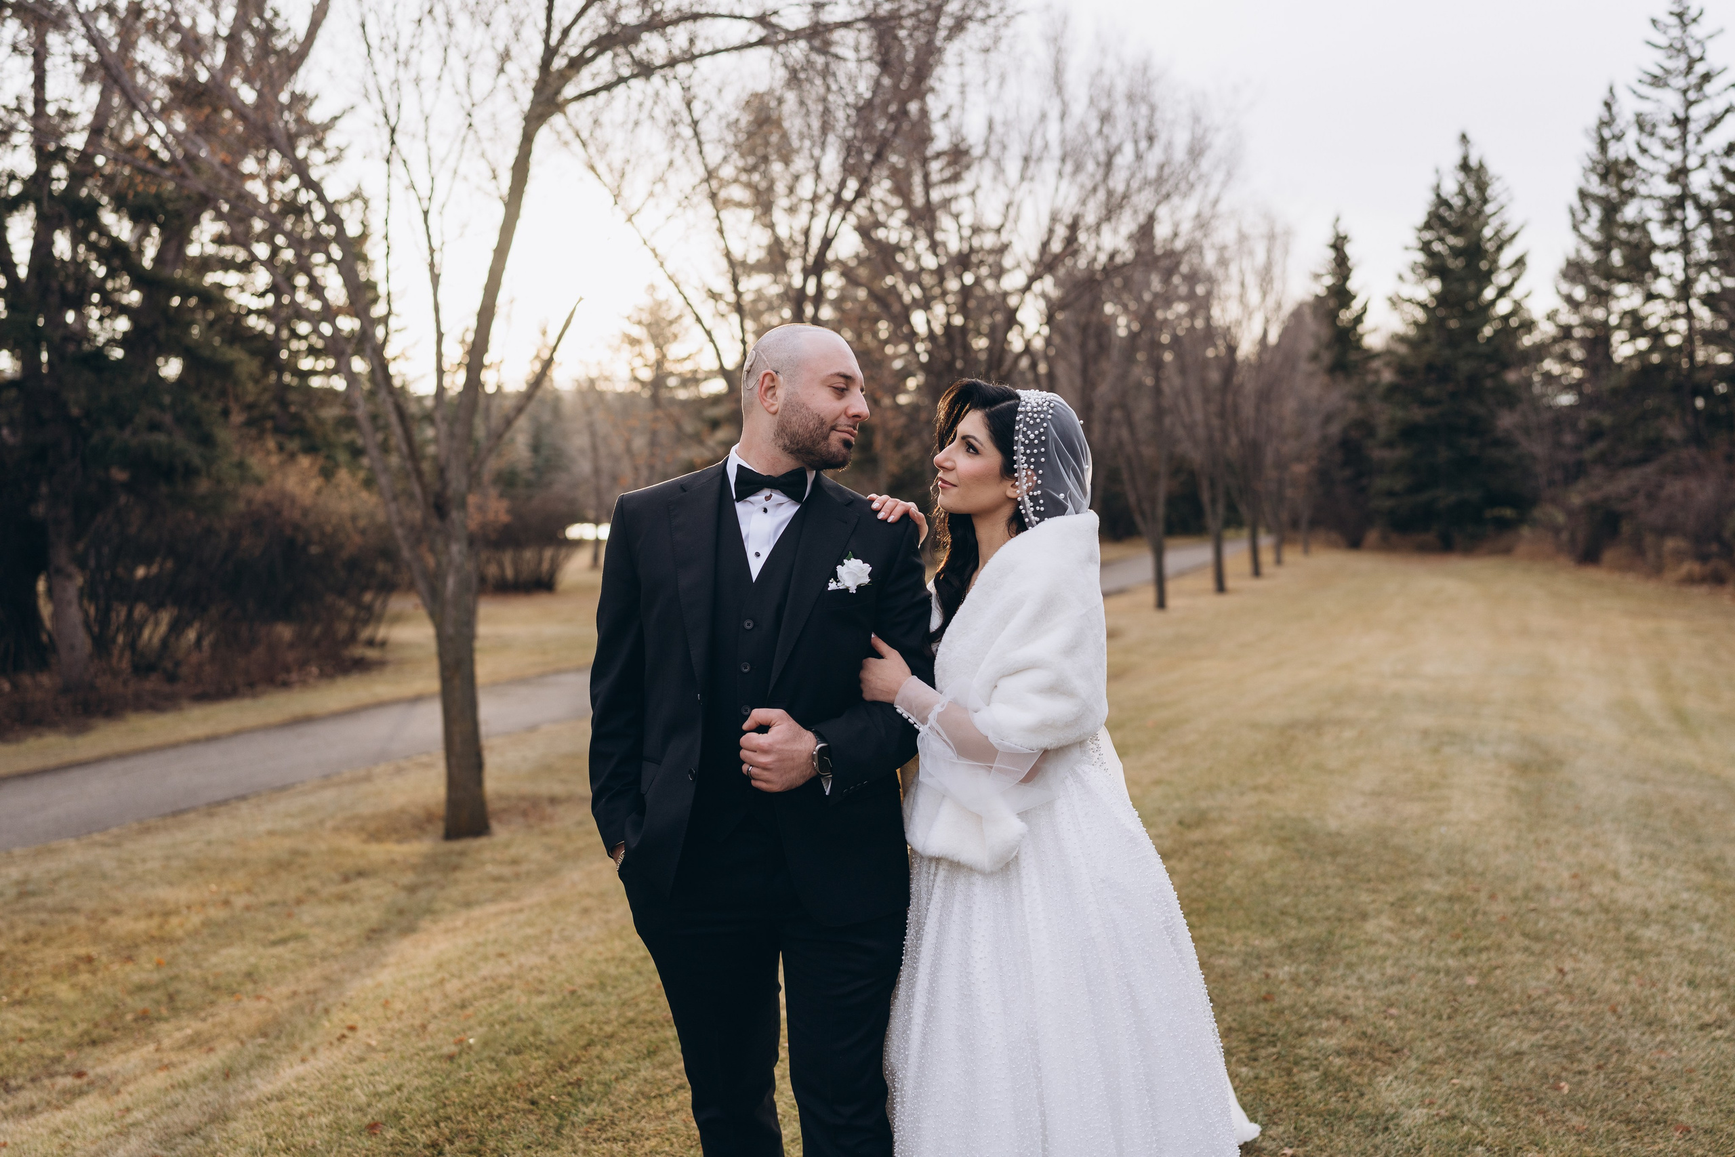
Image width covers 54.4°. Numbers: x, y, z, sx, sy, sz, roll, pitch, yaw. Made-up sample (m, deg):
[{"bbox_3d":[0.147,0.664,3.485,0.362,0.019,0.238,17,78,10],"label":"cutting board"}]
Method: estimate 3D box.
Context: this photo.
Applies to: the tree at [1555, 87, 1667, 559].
[{"bbox_3d":[18.514,-6.324,42.000,2.900,11.800,2.900,0,2,0],"label":"tree"}]

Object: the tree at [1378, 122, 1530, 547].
[{"bbox_3d":[16.936,-6.796,48.500,4.600,12.100,4.600,0,2,0],"label":"tree"}]

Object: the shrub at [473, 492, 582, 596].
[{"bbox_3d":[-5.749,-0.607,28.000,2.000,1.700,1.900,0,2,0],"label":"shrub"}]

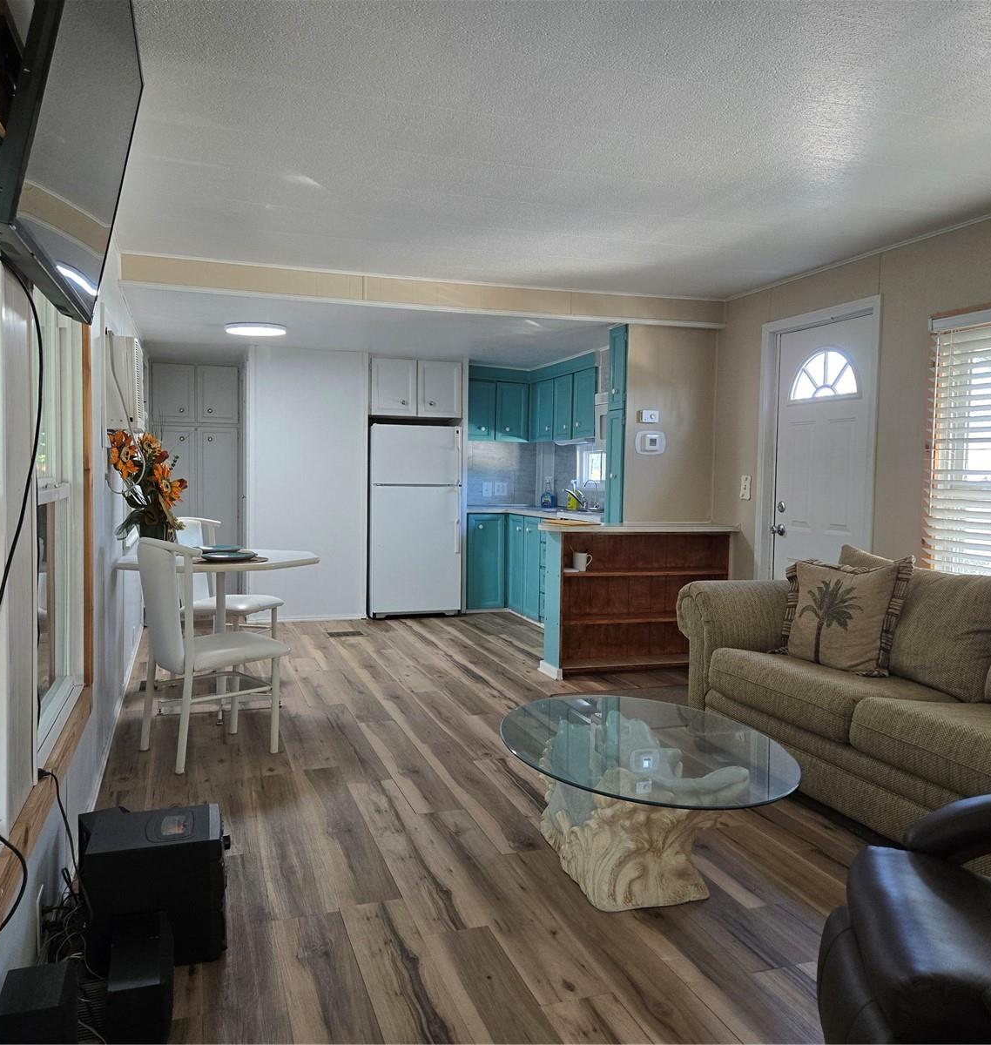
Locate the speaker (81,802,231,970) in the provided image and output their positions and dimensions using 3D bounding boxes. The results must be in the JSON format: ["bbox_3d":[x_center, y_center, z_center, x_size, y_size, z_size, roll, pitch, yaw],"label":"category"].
[{"bbox_3d":[-0.878,0.941,2.401,0.320,0.310,0.261,0,3,-18],"label":"speaker"}]

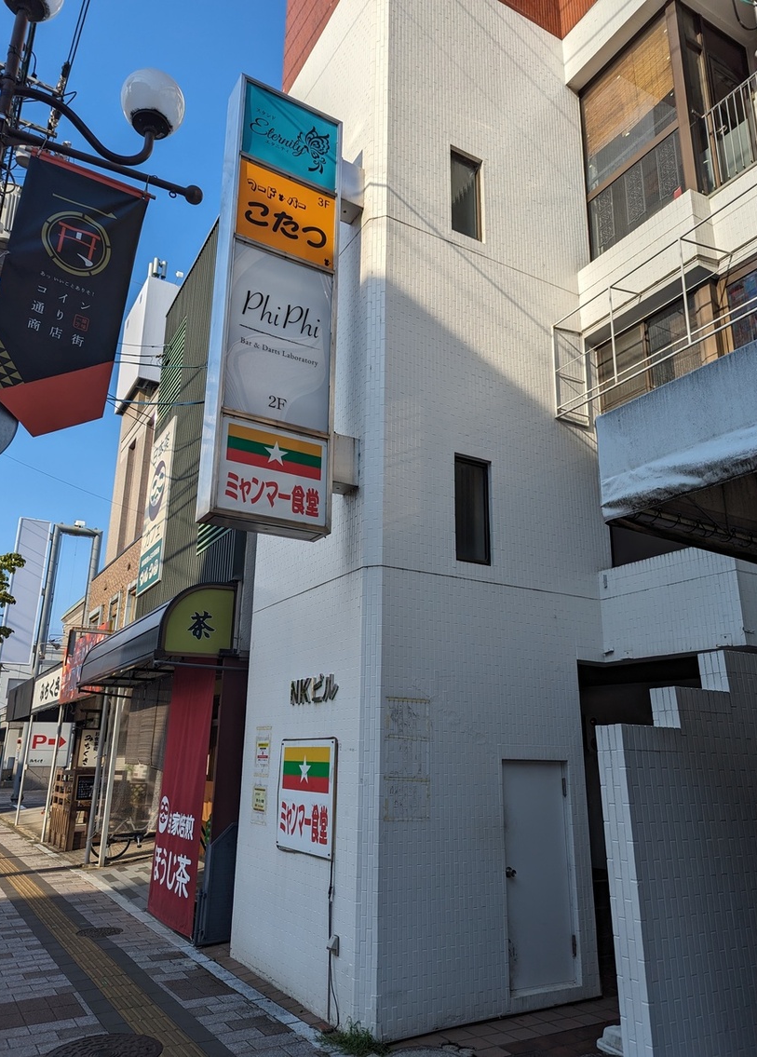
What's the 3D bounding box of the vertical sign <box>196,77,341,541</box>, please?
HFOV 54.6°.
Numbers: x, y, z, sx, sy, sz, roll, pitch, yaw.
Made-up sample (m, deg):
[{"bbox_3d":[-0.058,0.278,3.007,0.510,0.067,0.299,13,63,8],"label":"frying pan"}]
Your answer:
[{"bbox_3d":[-0.878,-1.988,6.378,1.016,4.170,0.325,11,-20,-28],"label":"vertical sign"}]

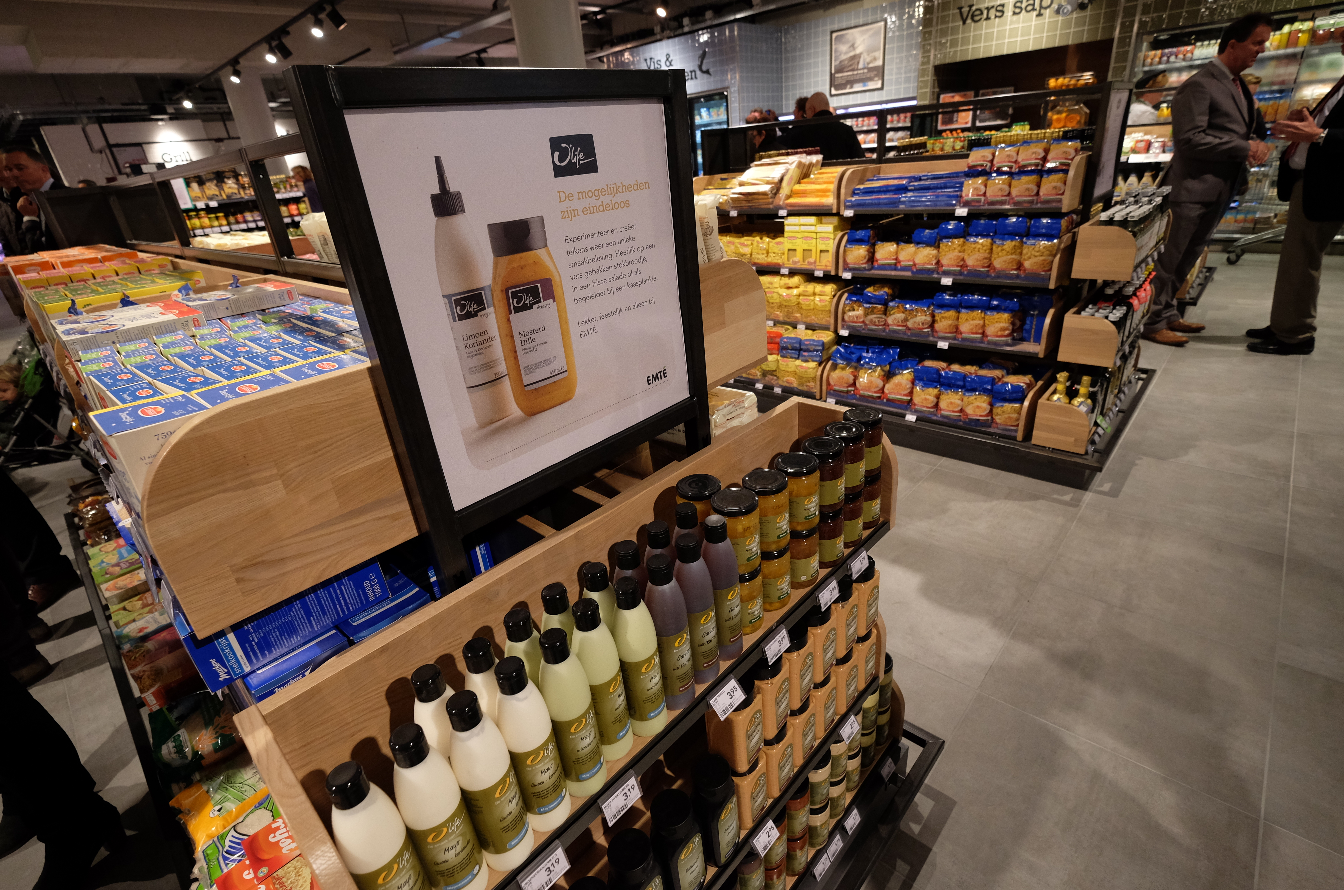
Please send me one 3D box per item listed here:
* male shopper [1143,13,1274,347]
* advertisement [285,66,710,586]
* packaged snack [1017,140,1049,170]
[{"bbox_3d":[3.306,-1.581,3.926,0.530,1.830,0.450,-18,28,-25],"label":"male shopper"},{"bbox_3d":[-0.142,-0.175,0.853,0.030,0.569,0.522,17,33,39],"label":"advertisement"},{"bbox_3d":[1.458,-1.156,2.549,0.104,0.115,0.065,17,15,39],"label":"packaged snack"}]

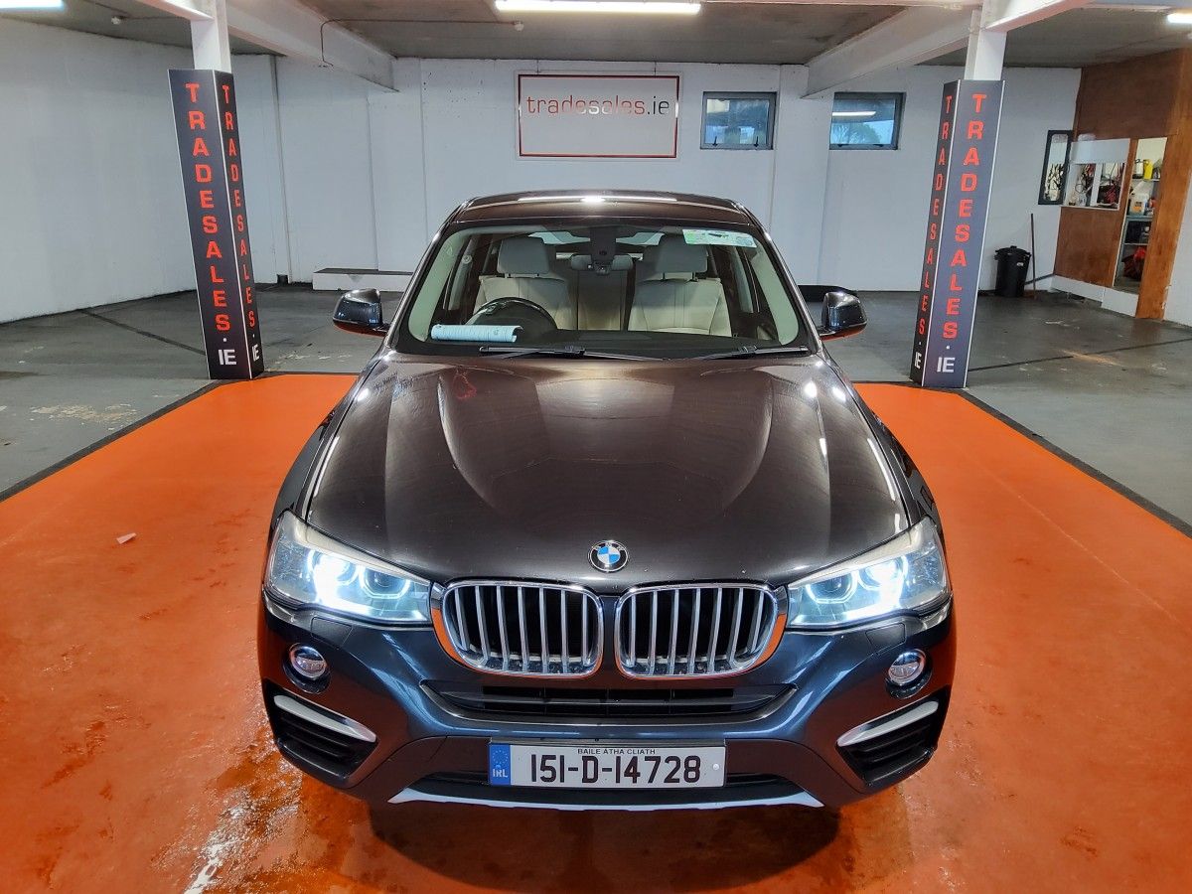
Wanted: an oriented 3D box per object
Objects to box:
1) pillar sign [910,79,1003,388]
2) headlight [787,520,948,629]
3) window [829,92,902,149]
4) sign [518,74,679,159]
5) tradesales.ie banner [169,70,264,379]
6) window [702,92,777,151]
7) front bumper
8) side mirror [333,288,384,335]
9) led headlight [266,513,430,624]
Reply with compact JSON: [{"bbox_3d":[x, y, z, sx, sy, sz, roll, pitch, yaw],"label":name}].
[{"bbox_3d":[2.904,-1.671,7.231,0.335,2.362,0.300,1,18,0],"label":"pillar sign"},{"bbox_3d":[0.635,0.279,2.152,0.460,0.160,0.420,0,18,0],"label":"headlight"},{"bbox_3d":[3.761,-4.539,12.482,1.075,0.748,0.100,1,18,0],"label":"window"},{"bbox_3d":[0.051,-4.581,12.428,2.208,1.066,0.050,1,18,0],"label":"sign"},{"bbox_3d":[-3.061,-1.755,7.289,0.338,2.398,0.300,1,18,0],"label":"tradesales.ie banner"},{"bbox_3d":[1.995,-4.546,12.500,1.053,0.749,0.100,1,18,0],"label":"window"},{"bbox_3d":[0.019,0.541,2.142,1.830,0.500,0.460,0,18,0],"label":"front bumper"},{"bbox_3d":[-0.917,-0.535,3.518,0.220,0.175,0.190,0,18,0],"label":"side mirror"},{"bbox_3d":[-0.594,0.272,2.152,0.460,0.160,0.420,0,18,0],"label":"led headlight"}]

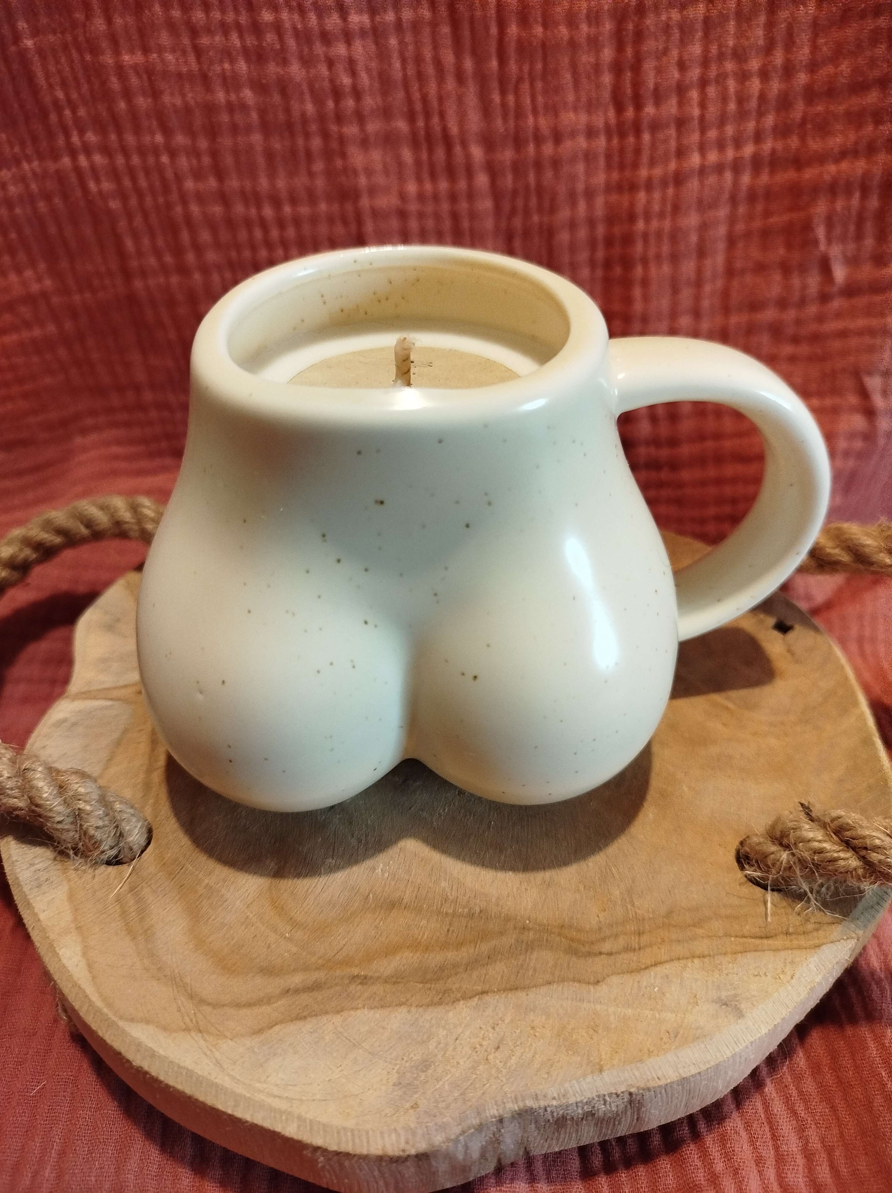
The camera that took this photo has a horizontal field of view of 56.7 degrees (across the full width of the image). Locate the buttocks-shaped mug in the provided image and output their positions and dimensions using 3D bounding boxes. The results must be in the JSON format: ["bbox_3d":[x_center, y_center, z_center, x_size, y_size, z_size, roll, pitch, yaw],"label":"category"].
[{"bbox_3d":[0.011,-0.013,0.173,0.142,0.084,0.102,-2,41,-3],"label":"buttocks-shaped mug"}]

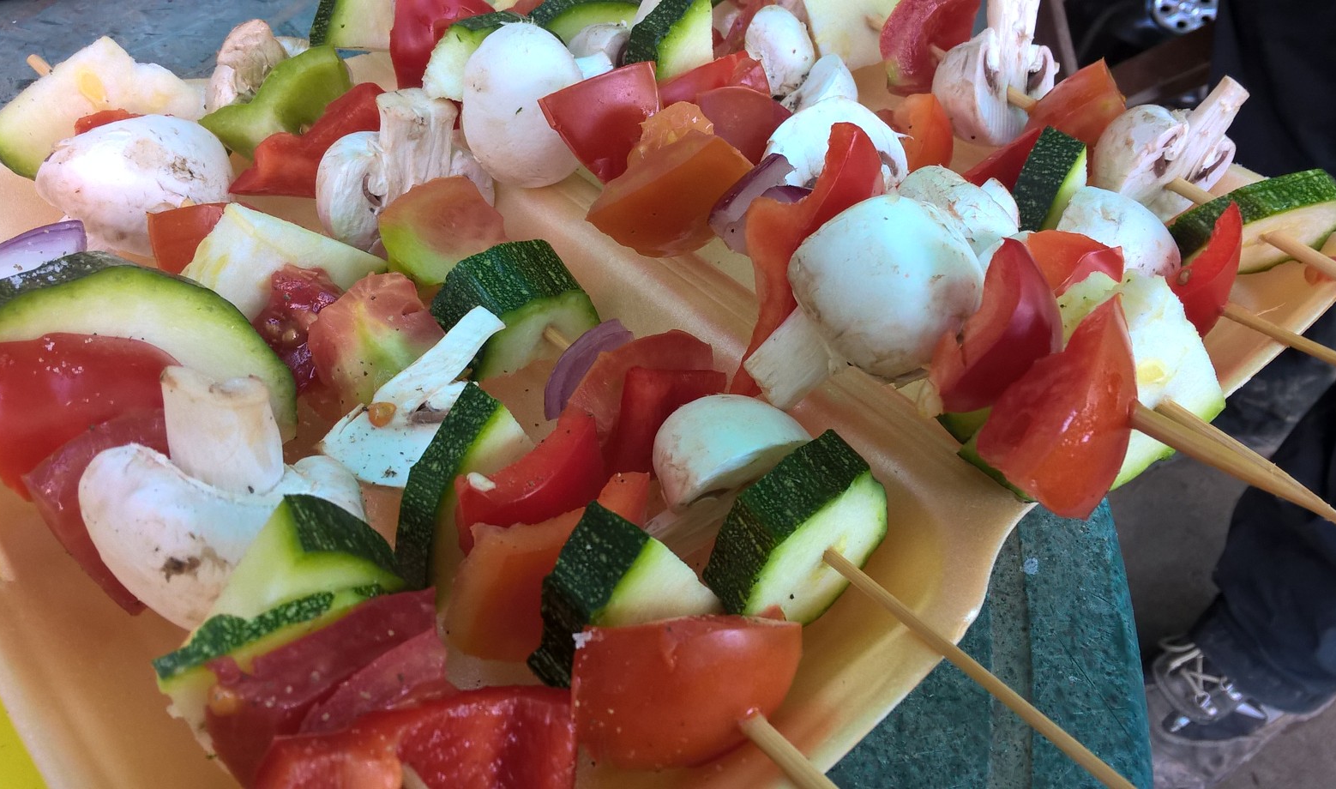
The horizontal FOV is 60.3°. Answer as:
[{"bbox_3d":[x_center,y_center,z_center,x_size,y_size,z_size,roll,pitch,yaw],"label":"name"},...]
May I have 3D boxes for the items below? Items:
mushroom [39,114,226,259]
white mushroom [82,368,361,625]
[{"bbox_3d":[-0.136,-0.052,0.293,0.050,0.036,0.046,-5,30,3],"label":"mushroom"},{"bbox_3d":[-0.082,0.020,0.212,0.049,0.046,0.048,-5,12,1],"label":"white mushroom"}]

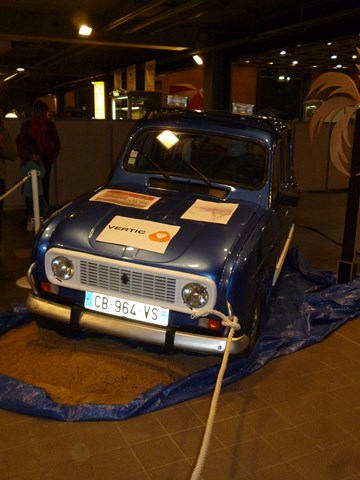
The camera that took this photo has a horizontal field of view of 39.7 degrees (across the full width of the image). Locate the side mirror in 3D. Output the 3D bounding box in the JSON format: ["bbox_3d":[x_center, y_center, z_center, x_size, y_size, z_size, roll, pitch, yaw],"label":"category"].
[{"bbox_3d":[0.811,-0.302,3.720,0.165,0.105,0.070,10,21,16],"label":"side mirror"}]

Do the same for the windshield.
[{"bbox_3d":[0.114,-0.617,3.752,1.080,0.365,0.080,10,-8,16],"label":"windshield"}]

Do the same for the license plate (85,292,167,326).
[{"bbox_3d":[-0.311,0.391,2.864,0.520,0.110,0.012,10,21,16],"label":"license plate"}]

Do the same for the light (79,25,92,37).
[{"bbox_3d":[-1.609,-3.567,8.500,0.240,0.180,0.130,-2,13,-11],"label":"light"}]

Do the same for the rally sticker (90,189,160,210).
[{"bbox_3d":[-0.378,-0.286,3.447,0.420,0.015,0.290,8,22,12],"label":"rally sticker"}]

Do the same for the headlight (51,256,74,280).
[{"bbox_3d":[-0.679,0.158,2.926,0.147,0.147,0.080,10,21,16],"label":"headlight"}]

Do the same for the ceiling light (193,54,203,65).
[{"bbox_3d":[0.414,-4.267,11.800,0.250,0.200,0.140,4,13,11],"label":"ceiling light"}]

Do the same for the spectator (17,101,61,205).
[{"bbox_3d":[-1.929,-1.044,6.945,0.550,1.720,0.420,-5,14,-24],"label":"spectator"}]

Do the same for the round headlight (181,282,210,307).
[{"bbox_3d":[0.088,0.290,2.708,0.147,0.147,0.080,10,21,16],"label":"round headlight"}]

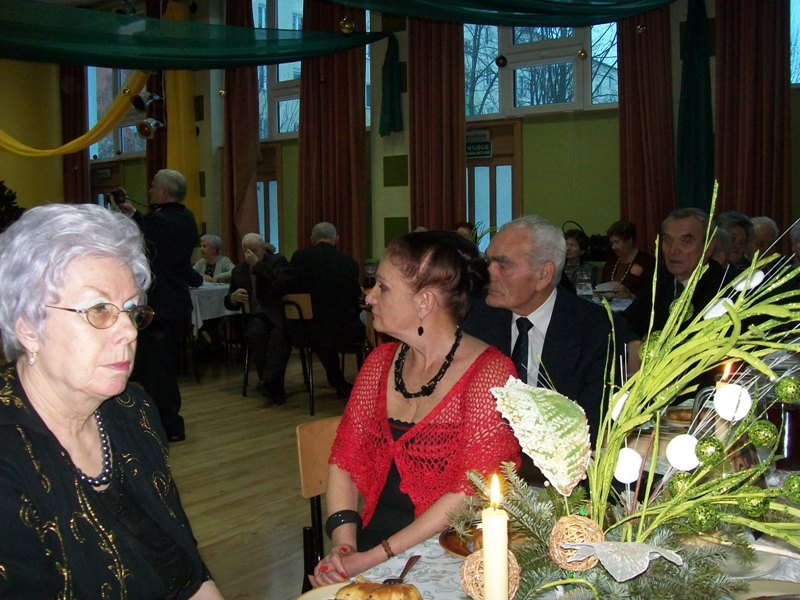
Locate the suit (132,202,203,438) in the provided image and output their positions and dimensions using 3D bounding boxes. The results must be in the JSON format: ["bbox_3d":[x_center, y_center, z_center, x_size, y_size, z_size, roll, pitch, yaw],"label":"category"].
[{"bbox_3d":[-1.429,0.121,5.180,0.420,1.430,0.520,1,5,25],"label":"suit"}]

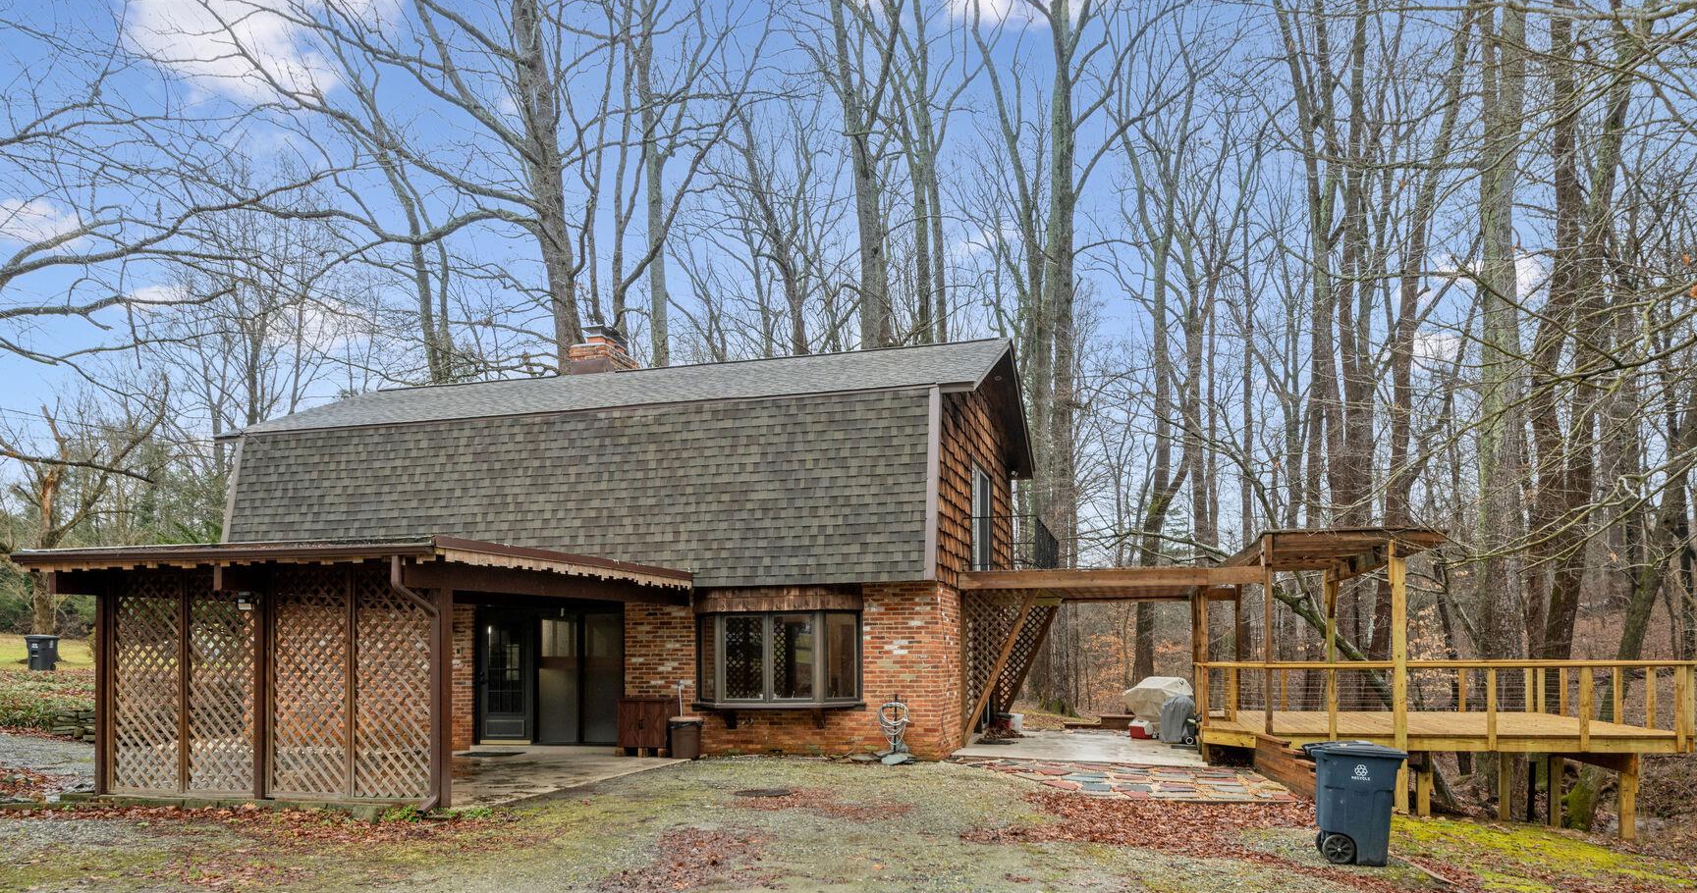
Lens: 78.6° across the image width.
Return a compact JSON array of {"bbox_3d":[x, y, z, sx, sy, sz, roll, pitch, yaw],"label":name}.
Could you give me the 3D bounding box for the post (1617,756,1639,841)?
[{"bbox_3d":[9.332,4.202,12.400,0.160,1.030,0.160,-2,-6,16],"label":"post"}]

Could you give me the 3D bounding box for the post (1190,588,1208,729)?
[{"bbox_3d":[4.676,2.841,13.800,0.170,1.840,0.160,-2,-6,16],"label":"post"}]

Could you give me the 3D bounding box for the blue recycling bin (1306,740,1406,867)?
[{"bbox_3d":[4.580,3.209,9.400,0.810,1.070,0.650,-2,-6,21],"label":"blue recycling bin"}]

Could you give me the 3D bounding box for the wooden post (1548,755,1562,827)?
[{"bbox_3d":[9.752,4.755,14.300,0.160,0.990,0.160,-2,-6,16],"label":"wooden post"}]

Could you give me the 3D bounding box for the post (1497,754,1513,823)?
[{"bbox_3d":[9.871,5.117,15.600,0.160,1.060,0.160,-2,-6,16],"label":"post"}]

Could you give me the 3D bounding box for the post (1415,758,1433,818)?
[{"bbox_3d":[7.386,4.388,13.300,0.160,0.780,0.160,-2,-6,16],"label":"post"}]

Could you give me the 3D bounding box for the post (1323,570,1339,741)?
[{"bbox_3d":[6.229,2.699,13.400,0.150,2.200,0.150,-2,-6,16],"label":"post"}]

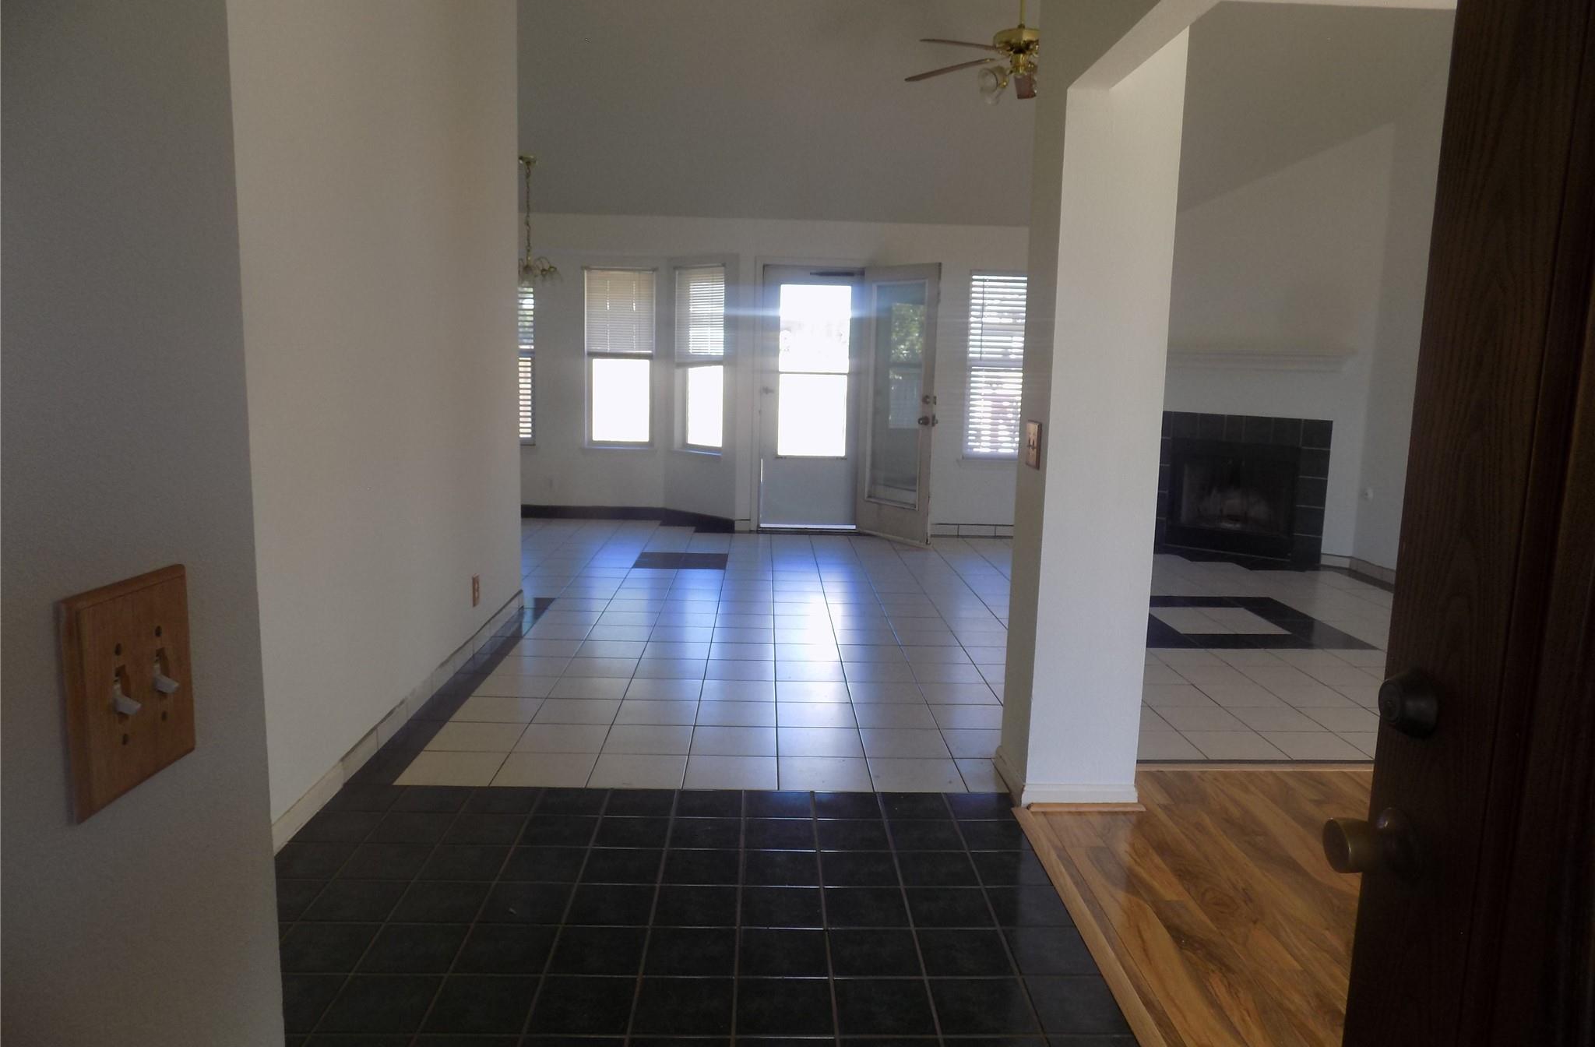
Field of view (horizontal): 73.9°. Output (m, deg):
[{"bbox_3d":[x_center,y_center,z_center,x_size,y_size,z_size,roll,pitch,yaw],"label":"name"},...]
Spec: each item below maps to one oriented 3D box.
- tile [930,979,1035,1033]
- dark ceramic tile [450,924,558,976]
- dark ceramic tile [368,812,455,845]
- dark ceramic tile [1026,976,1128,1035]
[{"bbox_3d":[0.391,1.024,2.240,0.200,0.010,0.200,1,8,-2],"label":"tile"},{"bbox_3d":[-0.654,0.964,2.388,0.197,0.010,0.197,1,8,-2],"label":"dark ceramic tile"},{"bbox_3d":[-1.086,0.866,2.991,0.200,0.010,0.200,1,8,-2],"label":"dark ceramic tile"},{"bbox_3d":[0.588,1.028,2.251,0.180,0.010,0.200,1,8,-2],"label":"dark ceramic tile"}]

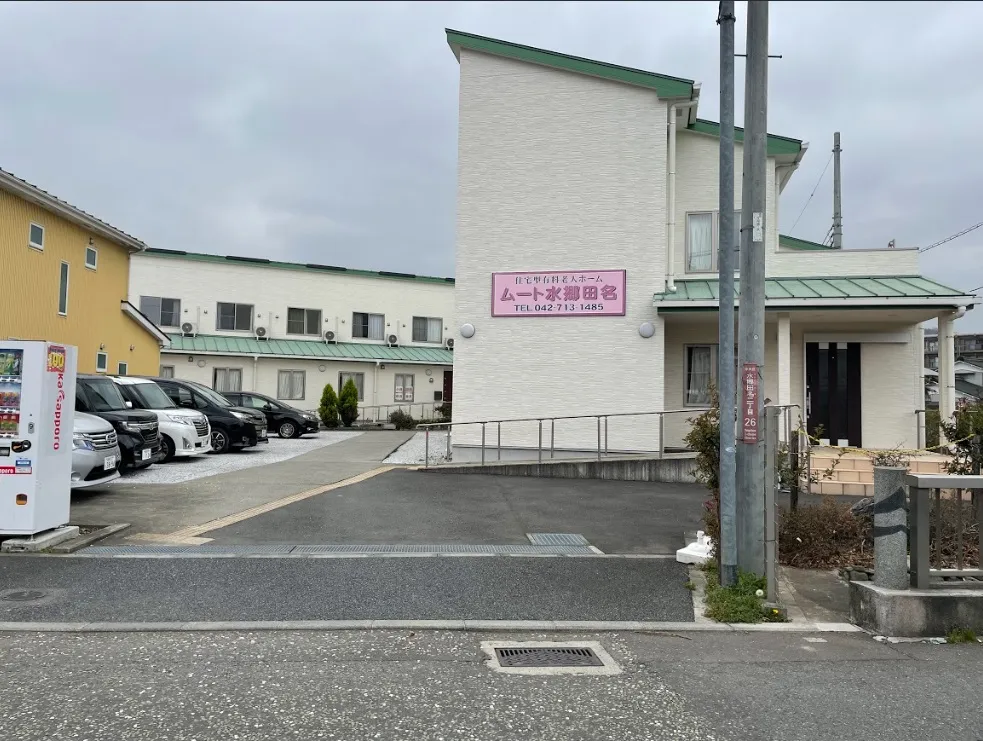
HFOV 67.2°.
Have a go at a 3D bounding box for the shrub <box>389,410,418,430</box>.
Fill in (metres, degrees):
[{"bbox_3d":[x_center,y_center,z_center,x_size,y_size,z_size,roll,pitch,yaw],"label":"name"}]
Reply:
[{"bbox_3d":[-3.628,2.062,30.500,1.200,0.825,1.100,1,-3,0],"label":"shrub"}]

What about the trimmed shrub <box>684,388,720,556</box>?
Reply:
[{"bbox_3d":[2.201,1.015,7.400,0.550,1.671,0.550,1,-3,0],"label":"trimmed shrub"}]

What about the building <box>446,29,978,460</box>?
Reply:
[{"bbox_3d":[4.309,-2.311,18.227,9.016,8.855,11.500,0,-3,13],"label":"building"}]

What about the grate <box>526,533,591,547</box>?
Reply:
[{"bbox_3d":[0.707,1.782,7.800,0.590,0.060,0.600,1,-3,-2],"label":"grate"}]

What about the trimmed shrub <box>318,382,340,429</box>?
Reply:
[{"bbox_3d":[-6.526,1.420,29.800,0.800,1.833,0.800,1,-3,0],"label":"trimmed shrub"}]

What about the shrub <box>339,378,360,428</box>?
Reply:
[{"bbox_3d":[-5.721,1.340,29.800,0.810,1.994,0.810,1,-3,0],"label":"shrub"}]

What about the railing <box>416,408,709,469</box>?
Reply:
[{"bbox_3d":[1.342,1.222,13.069,5.600,1.215,0.100,0,-3,13],"label":"railing"}]

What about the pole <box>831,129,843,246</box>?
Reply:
[{"bbox_3d":[11.342,-2.630,24.192,0.300,10.527,0.300,1,-3,0],"label":"pole"}]

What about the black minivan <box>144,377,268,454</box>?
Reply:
[{"bbox_3d":[-7.971,1.052,17.988,4.700,1.820,1.710,1,-3,-2],"label":"black minivan"}]

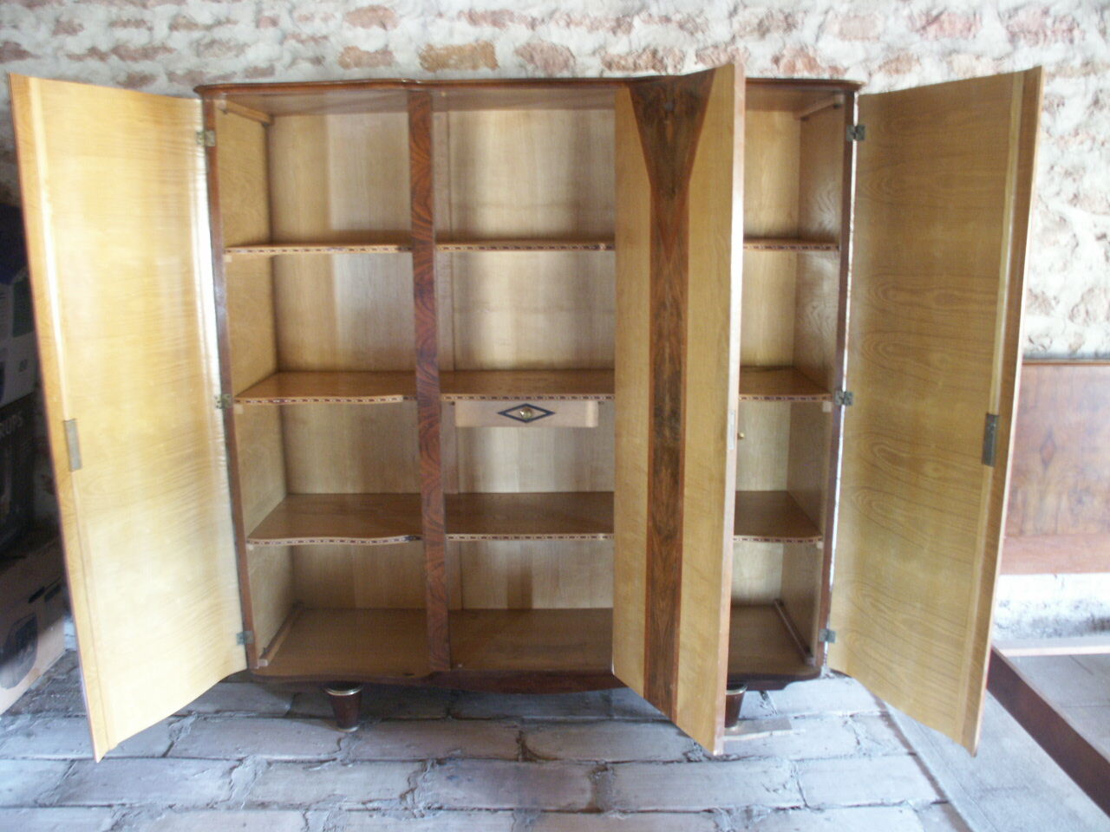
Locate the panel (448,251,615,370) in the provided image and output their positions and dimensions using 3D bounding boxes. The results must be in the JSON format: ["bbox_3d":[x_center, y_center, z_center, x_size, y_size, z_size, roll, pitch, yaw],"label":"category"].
[{"bbox_3d":[-0.070,-0.333,2.884,0.510,0.387,0.020,-1,12,0],"label":"panel"}]

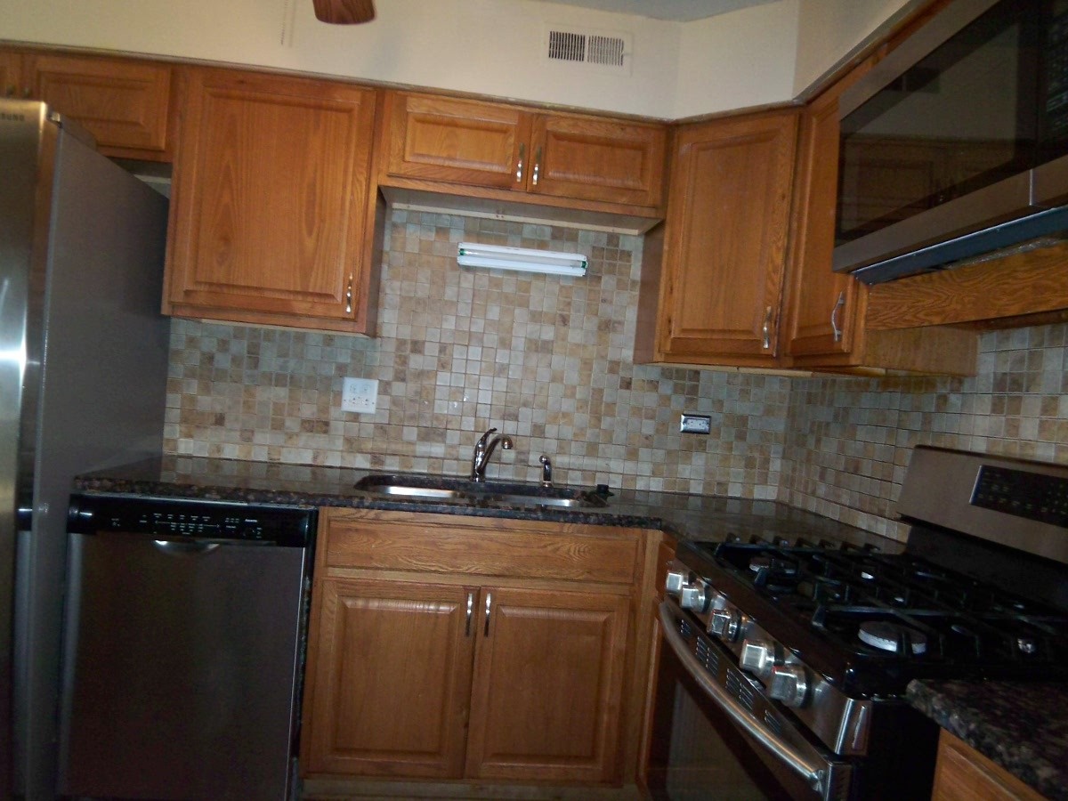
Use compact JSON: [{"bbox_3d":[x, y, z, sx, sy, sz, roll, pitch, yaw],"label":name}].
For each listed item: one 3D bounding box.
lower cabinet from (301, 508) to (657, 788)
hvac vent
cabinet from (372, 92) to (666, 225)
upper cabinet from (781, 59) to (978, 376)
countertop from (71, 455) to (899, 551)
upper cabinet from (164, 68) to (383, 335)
[{"bbox_3d":[-0.176,0.691,2.267,0.937,0.754,0.631,5,1,-7],"label":"lower cabinet"},{"bbox_3d":[0.175,-1.113,2.248,0.275,0.130,0.020,5,1,-7],"label":"hvac vent"},{"bbox_3d":[-0.030,-0.787,2.389,0.924,0.303,0.331,5,1,-7],"label":"cabinet"},{"bbox_3d":[0.928,-0.463,1.882,0.328,0.768,0.374,5,1,-7],"label":"upper cabinet"},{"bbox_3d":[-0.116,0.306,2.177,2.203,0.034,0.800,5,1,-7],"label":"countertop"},{"bbox_3d":[-0.808,-0.618,2.307,0.609,0.768,0.331,5,1,-7],"label":"upper cabinet"}]

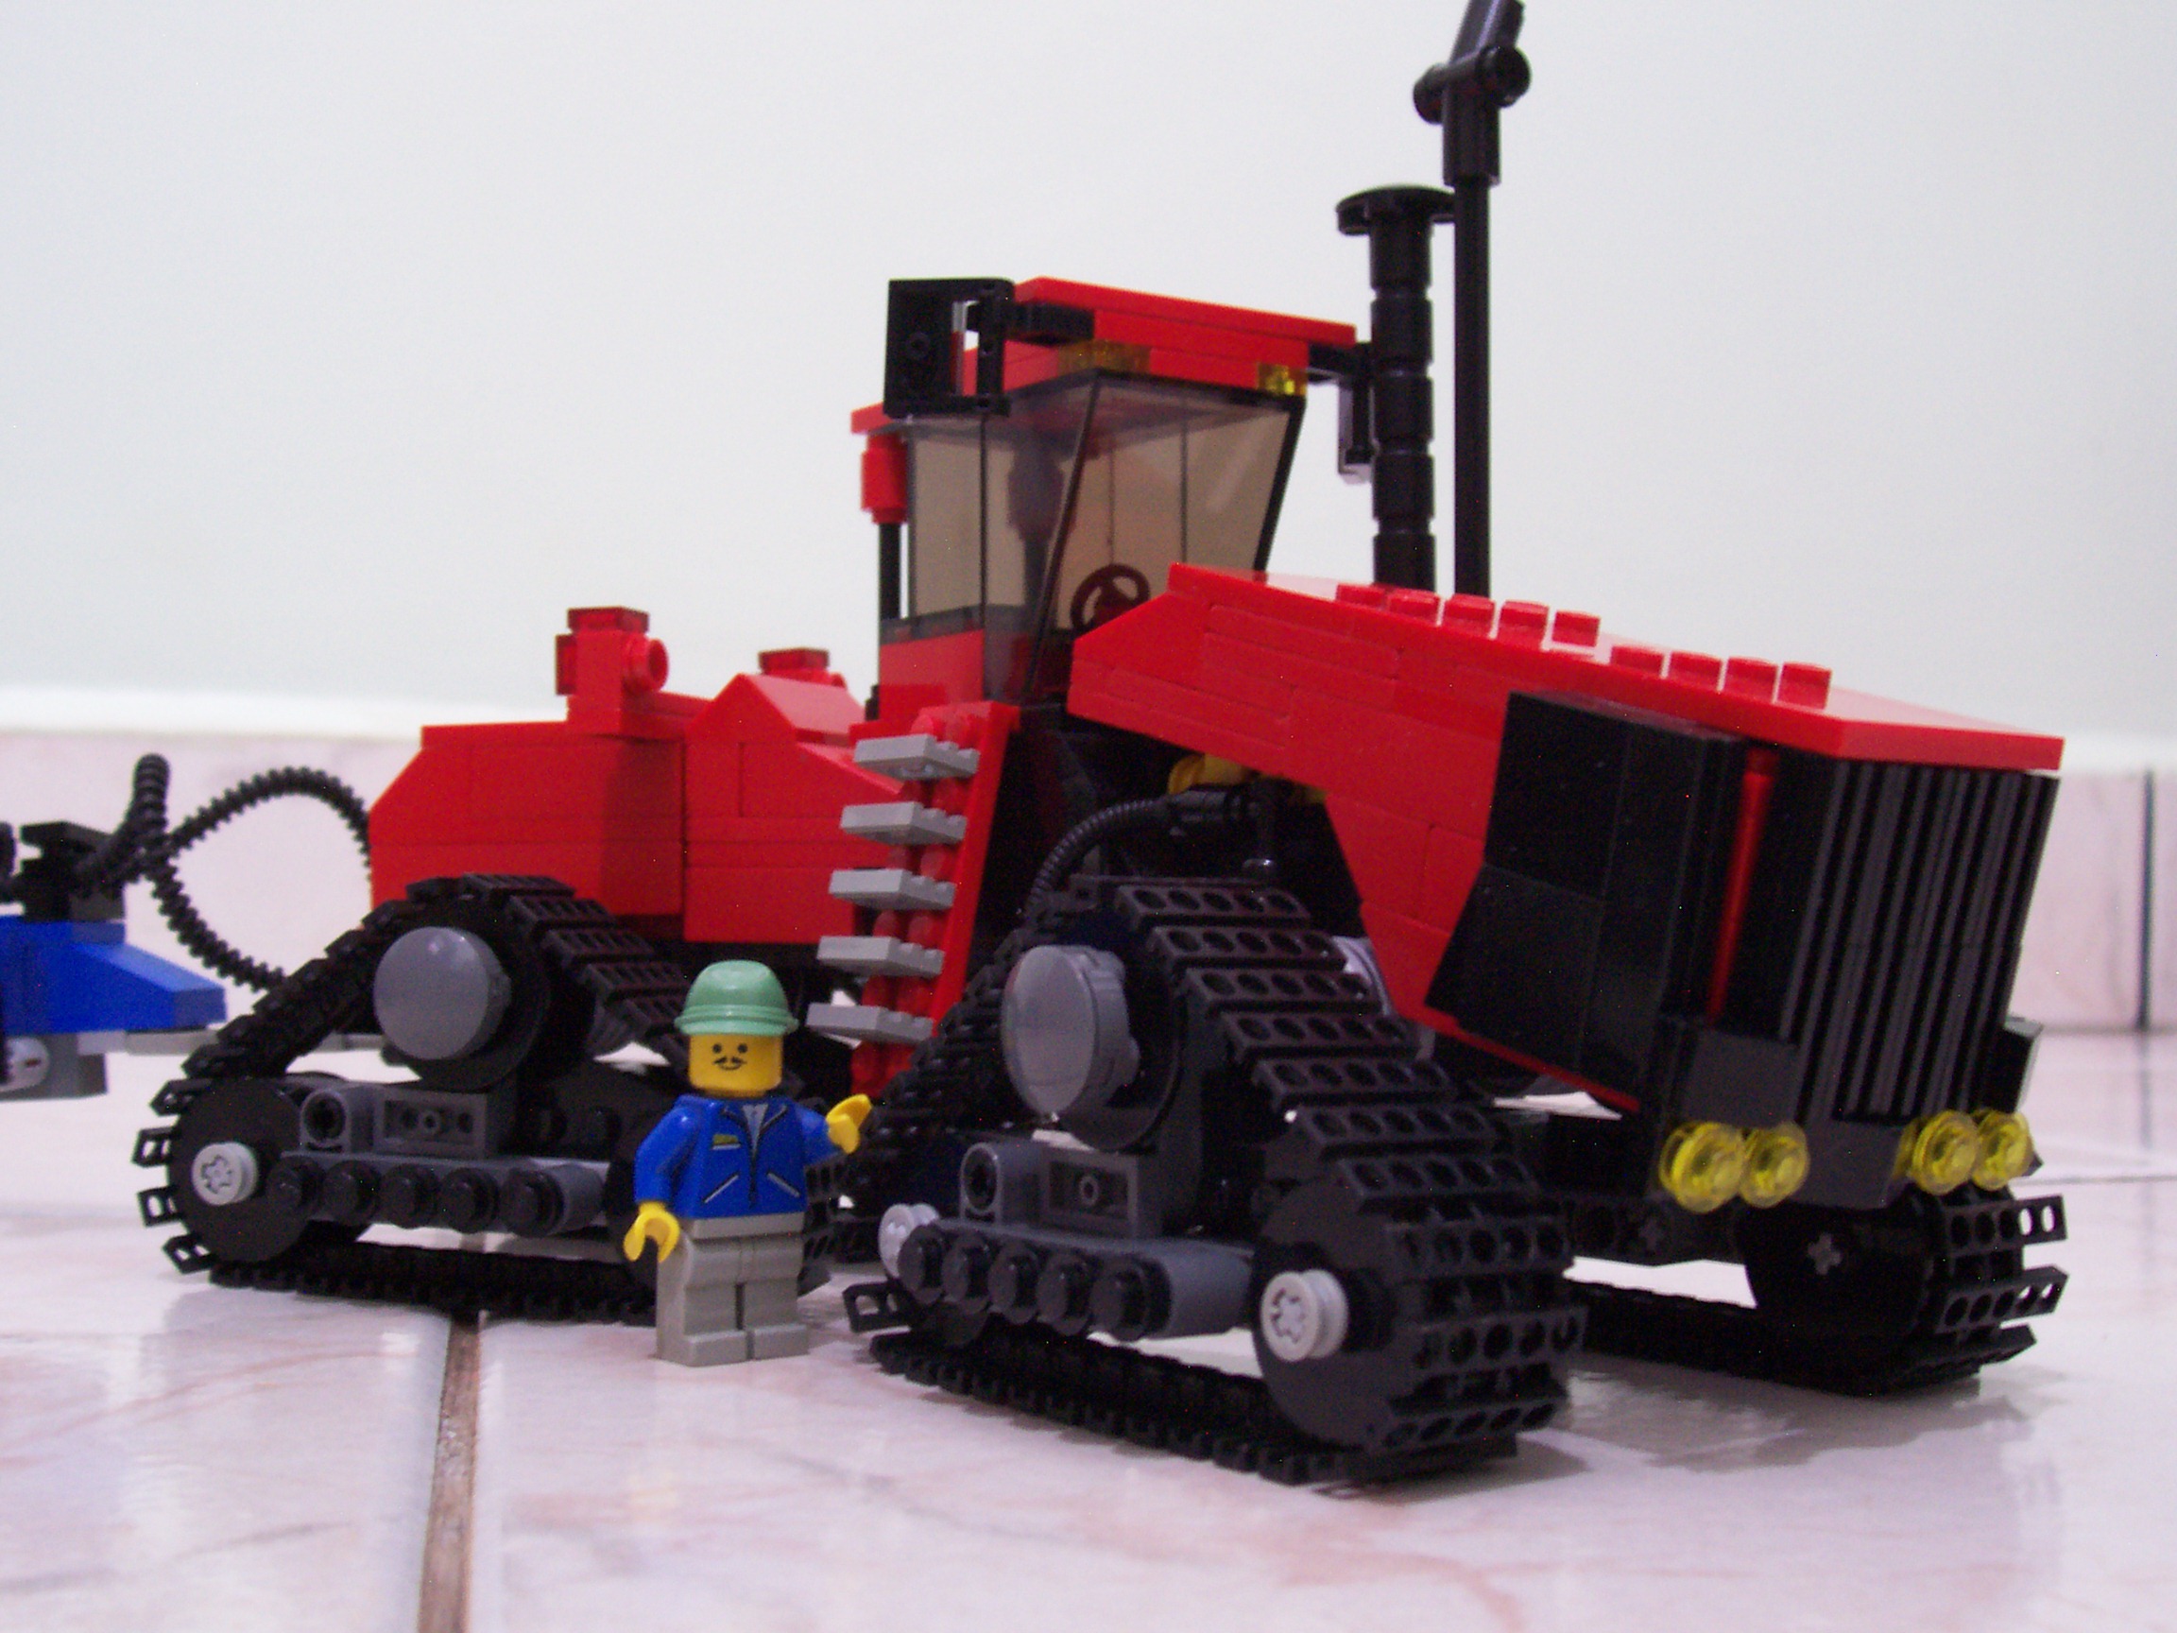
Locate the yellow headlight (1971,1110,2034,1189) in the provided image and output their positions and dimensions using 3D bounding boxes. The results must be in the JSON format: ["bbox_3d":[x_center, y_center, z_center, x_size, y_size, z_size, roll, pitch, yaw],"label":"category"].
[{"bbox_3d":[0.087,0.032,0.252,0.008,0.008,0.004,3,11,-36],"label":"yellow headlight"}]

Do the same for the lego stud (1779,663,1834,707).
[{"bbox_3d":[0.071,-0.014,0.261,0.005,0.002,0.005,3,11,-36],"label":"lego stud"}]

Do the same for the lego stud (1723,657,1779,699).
[{"bbox_3d":[0.065,-0.015,0.258,0.005,0.002,0.005,3,11,-36],"label":"lego stud"}]

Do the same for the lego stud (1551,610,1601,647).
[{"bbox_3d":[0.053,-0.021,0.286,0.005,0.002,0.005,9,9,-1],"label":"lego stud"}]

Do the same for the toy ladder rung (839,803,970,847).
[{"bbox_3d":[-0.022,0.001,0.314,0.008,0.003,0.016,15,-10,-34],"label":"toy ladder rung"}]

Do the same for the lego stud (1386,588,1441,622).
[{"bbox_3d":[0.034,-0.022,0.275,0.005,0.002,0.005,9,9,-1],"label":"lego stud"}]

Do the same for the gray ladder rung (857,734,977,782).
[{"bbox_3d":[-0.020,-0.007,0.315,0.008,0.003,0.016,16,-11,-35],"label":"gray ladder rung"}]

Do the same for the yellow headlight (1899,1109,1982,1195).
[{"bbox_3d":[0.079,0.031,0.246,0.008,0.008,0.005,3,11,-36],"label":"yellow headlight"}]

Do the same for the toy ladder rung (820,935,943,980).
[{"bbox_3d":[-0.024,0.017,0.311,0.008,0.003,0.016,16,-11,-35],"label":"toy ladder rung"}]

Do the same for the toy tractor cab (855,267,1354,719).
[{"bbox_3d":[-0.001,-0.037,0.341,0.046,0.051,0.053,3,-3,-36],"label":"toy tractor cab"}]

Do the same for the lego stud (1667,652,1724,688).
[{"bbox_3d":[0.058,-0.015,0.254,0.005,0.002,0.005,3,11,-36],"label":"lego stud"}]

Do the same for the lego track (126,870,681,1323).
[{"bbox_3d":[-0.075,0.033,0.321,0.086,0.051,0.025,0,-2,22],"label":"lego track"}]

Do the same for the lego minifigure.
[{"bbox_3d":[-0.038,0.039,0.297,0.025,0.044,0.016,3,-4,-36],"label":"lego minifigure"}]

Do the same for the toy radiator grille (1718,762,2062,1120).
[{"bbox_3d":[0.073,0.011,0.239,0.032,0.032,0.005,3,11,-36],"label":"toy radiator grille"}]

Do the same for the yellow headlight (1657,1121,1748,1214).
[{"bbox_3d":[0.052,0.029,0.223,0.008,0.008,0.005,0,15,-36],"label":"yellow headlight"}]

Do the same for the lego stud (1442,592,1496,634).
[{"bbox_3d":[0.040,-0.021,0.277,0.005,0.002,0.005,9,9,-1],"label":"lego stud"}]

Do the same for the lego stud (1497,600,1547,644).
[{"bbox_3d":[0.047,-0.022,0.284,0.005,0.002,0.005,3,11,-36],"label":"lego stud"}]

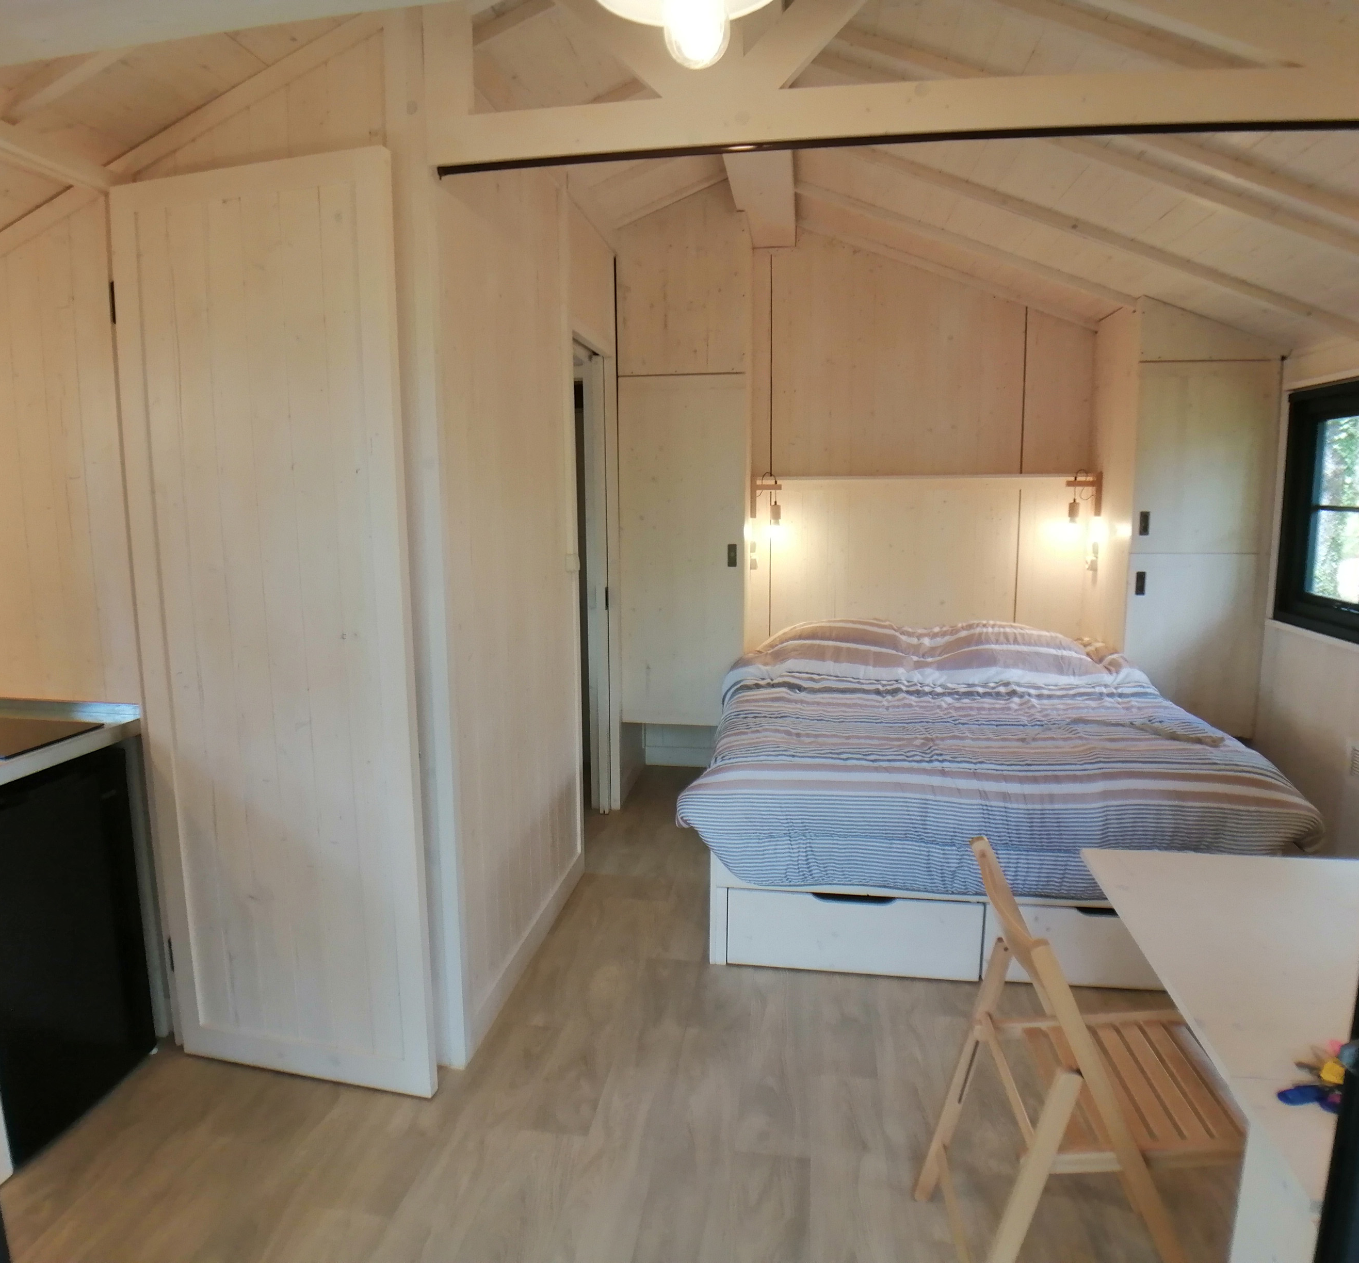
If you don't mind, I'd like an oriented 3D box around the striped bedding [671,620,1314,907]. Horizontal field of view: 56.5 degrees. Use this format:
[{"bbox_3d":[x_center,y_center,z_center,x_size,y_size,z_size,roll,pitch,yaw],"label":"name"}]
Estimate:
[{"bbox_3d":[0.951,0.348,4.491,1.651,0.514,2.343,1,7,6],"label":"striped bedding"}]

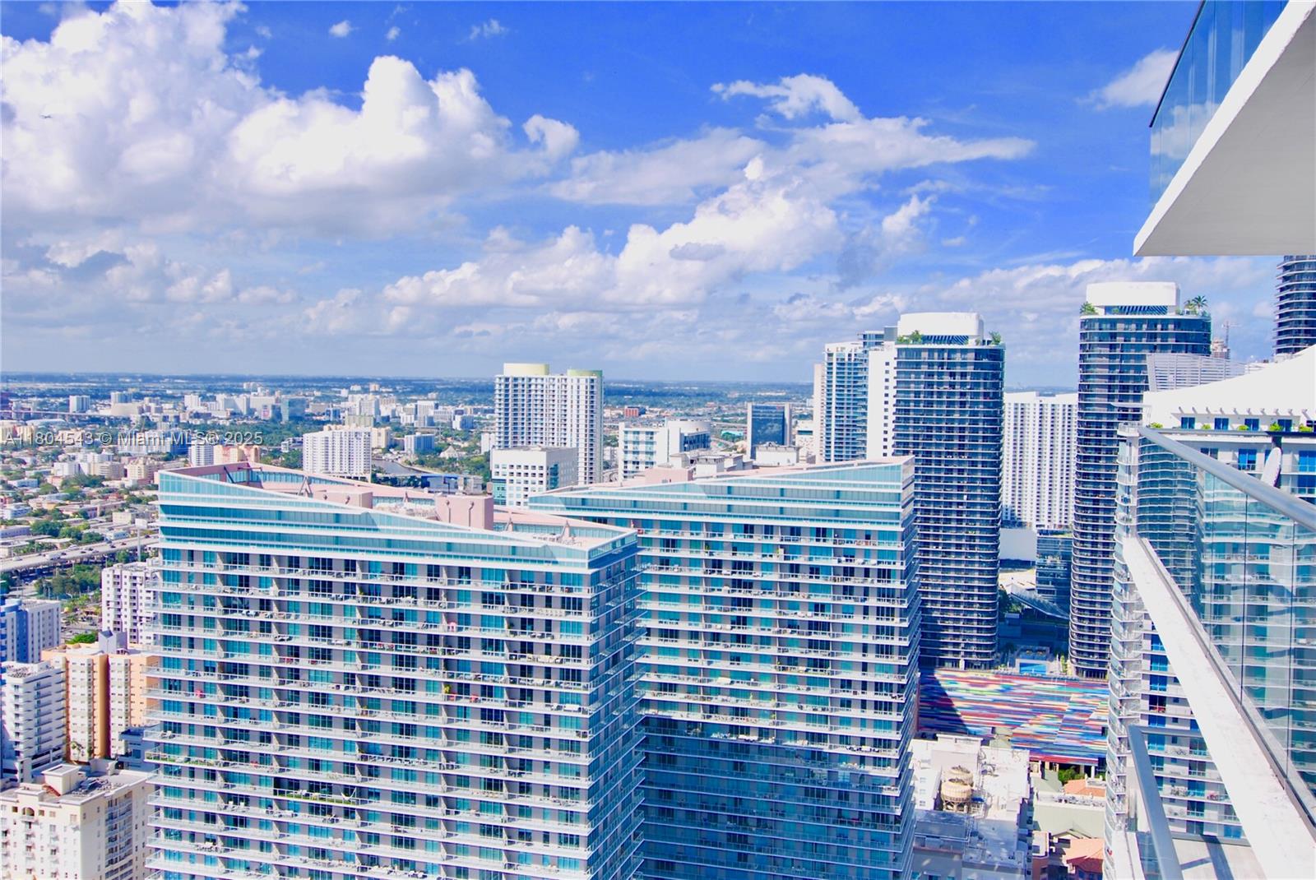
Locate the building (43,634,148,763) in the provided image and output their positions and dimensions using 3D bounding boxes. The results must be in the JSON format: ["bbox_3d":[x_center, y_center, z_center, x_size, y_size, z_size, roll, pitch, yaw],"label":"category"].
[{"bbox_3d":[-197.600,91.710,475.370,43.500,43.500,17.000,2,3,16],"label":"building"}]

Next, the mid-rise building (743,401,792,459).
[{"bbox_3d":[123.070,13.010,1452.940,46.200,109.200,21.000,2,3,16],"label":"mid-rise building"}]

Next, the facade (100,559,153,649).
[{"bbox_3d":[-222.640,81.100,566.510,21.400,54.500,21.000,2,3,16],"label":"facade"}]

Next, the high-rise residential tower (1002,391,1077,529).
[{"bbox_3d":[296.480,27.390,1028.870,60.000,129.700,28.000,2,3,16],"label":"high-rise residential tower"}]

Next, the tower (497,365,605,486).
[{"bbox_3d":[-68.840,23.940,839.470,67.700,145.100,20.000,2,3,16],"label":"tower"}]

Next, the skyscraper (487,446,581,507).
[{"bbox_3d":[-52.430,57.430,558.100,23.900,107.900,36.000,2,3,16],"label":"skyscraper"}]

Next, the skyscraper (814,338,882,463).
[{"bbox_3d":[146.190,8.290,1001.630,47.400,166.100,36.000,2,3,16],"label":"skyscraper"}]

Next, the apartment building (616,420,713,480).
[{"bbox_3d":[5.400,12.750,715.500,43.000,46.000,30.000,2,3,17],"label":"apartment building"}]

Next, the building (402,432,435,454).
[{"bbox_3d":[-401.300,4.950,2215.360,16.800,30.200,72.000,2,3,16],"label":"building"}]

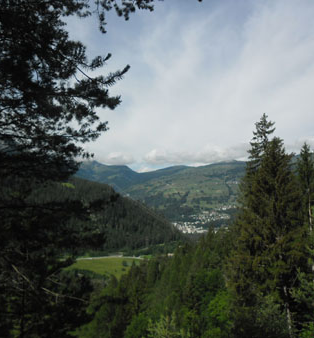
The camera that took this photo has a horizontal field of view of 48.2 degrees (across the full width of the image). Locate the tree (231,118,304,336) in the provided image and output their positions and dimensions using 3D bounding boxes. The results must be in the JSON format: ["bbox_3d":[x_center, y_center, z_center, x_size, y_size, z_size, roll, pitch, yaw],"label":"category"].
[{"bbox_3d":[7.800,4.000,25.000,5.100,15.200,5.000,0,-7,0],"label":"tree"}]

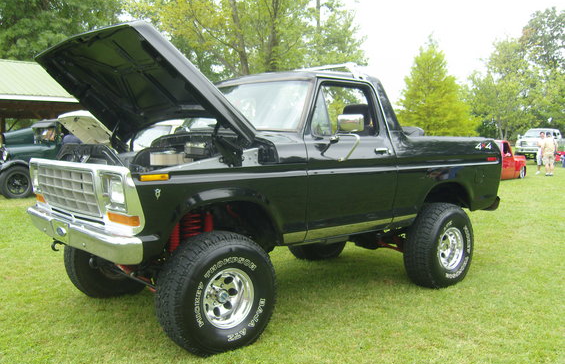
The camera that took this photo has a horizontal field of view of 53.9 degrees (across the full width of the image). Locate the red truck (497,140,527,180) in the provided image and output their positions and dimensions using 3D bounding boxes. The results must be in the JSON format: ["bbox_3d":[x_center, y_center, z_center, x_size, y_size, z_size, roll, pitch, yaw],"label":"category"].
[{"bbox_3d":[7.185,-0.822,20.323,1.700,1.400,4.700,5,6,44],"label":"red truck"}]

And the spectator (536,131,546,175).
[{"bbox_3d":[10.884,-1.214,23.300,0.550,1.740,0.380,2,5,24],"label":"spectator"}]

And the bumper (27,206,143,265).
[{"bbox_3d":[-1.527,0.362,4.084,0.230,0.190,1.930,-4,6,-40],"label":"bumper"}]

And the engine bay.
[{"bbox_3d":[-1.089,-0.049,4.419,1.050,0.500,1.500,-4,6,-40],"label":"engine bay"}]

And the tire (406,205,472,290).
[{"bbox_3d":[1.581,0.641,5.588,0.825,0.825,0.305,-4,6,-40],"label":"tire"}]

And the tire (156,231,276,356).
[{"bbox_3d":[-0.445,0.769,3.870,0.825,0.825,0.305,-4,6,-40],"label":"tire"}]

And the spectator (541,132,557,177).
[{"bbox_3d":[10.706,-1.129,22.300,0.600,1.730,0.380,1,5,6],"label":"spectator"}]

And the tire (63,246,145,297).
[{"bbox_3d":[-1.589,0.653,5.221,0.825,0.825,0.305,-4,6,-40],"label":"tire"}]

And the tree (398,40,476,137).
[{"bbox_3d":[10.611,-5.697,38.000,5.300,8.296,5.300,2,5,16],"label":"tree"}]

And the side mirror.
[{"bbox_3d":[0.518,-0.447,4.236,0.210,0.135,0.090,4,6,38],"label":"side mirror"}]

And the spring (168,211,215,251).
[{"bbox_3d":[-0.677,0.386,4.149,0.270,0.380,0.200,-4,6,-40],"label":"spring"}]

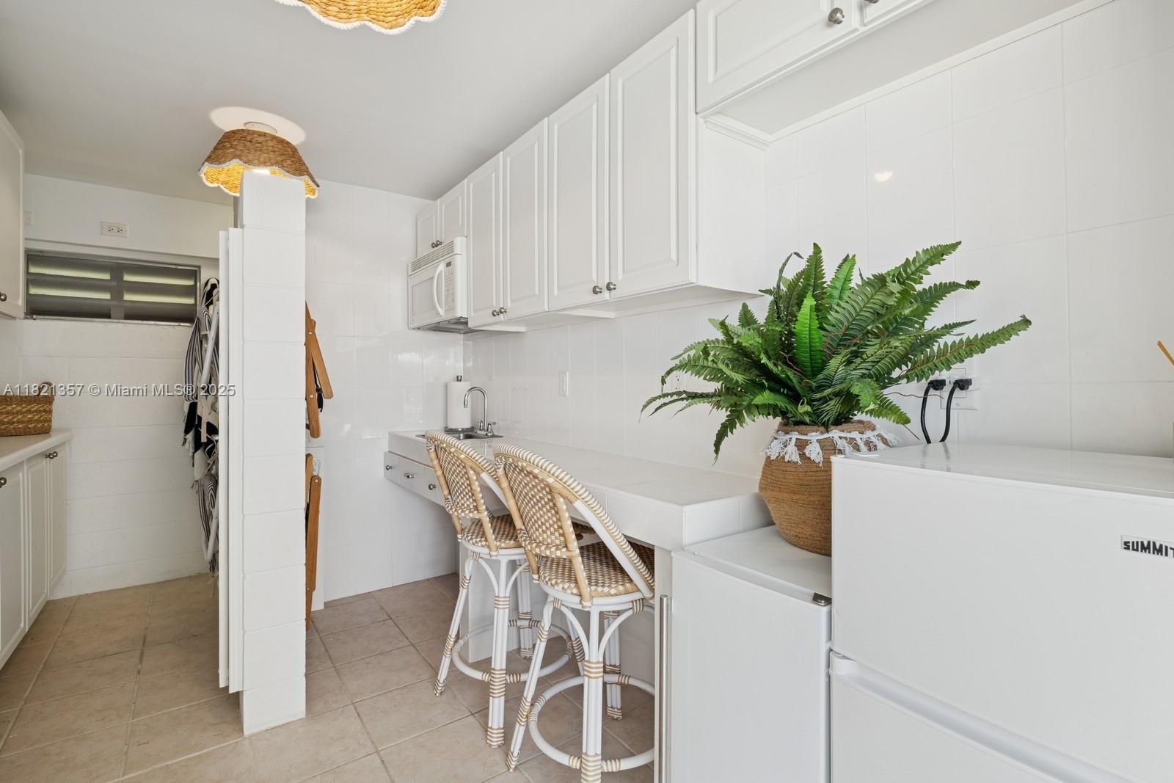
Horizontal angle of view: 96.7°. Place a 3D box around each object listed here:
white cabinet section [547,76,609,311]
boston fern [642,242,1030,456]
[{"bbox_3d":[0.080,-0.696,2.006,0.305,0.765,0.385,0,1,-37],"label":"white cabinet section"},{"bbox_3d":[0.519,-0.100,1.237,0.560,0.500,0.720,0,1,-37],"label":"boston fern"}]

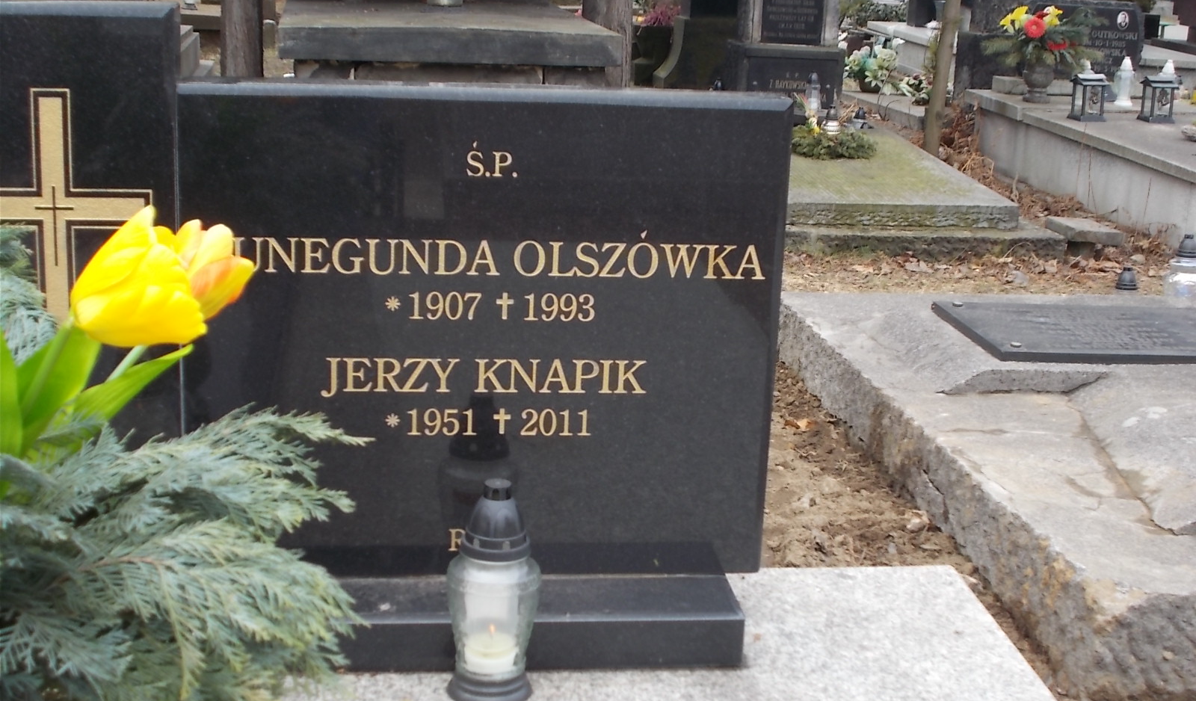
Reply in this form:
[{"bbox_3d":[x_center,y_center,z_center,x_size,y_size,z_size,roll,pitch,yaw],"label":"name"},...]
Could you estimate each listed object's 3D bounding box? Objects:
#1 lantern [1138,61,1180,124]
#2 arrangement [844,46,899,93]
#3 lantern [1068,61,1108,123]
[{"bbox_3d":[2.483,-1.130,7.644,0.125,0.215,0.130,-1,15,-12],"label":"lantern"},{"bbox_3d":[1.505,-1.540,9.489,0.280,0.235,0.250,0,14,-8],"label":"arrangement"},{"bbox_3d":[2.150,-1.123,7.569,0.125,0.215,0.130,-1,15,-12],"label":"lantern"}]

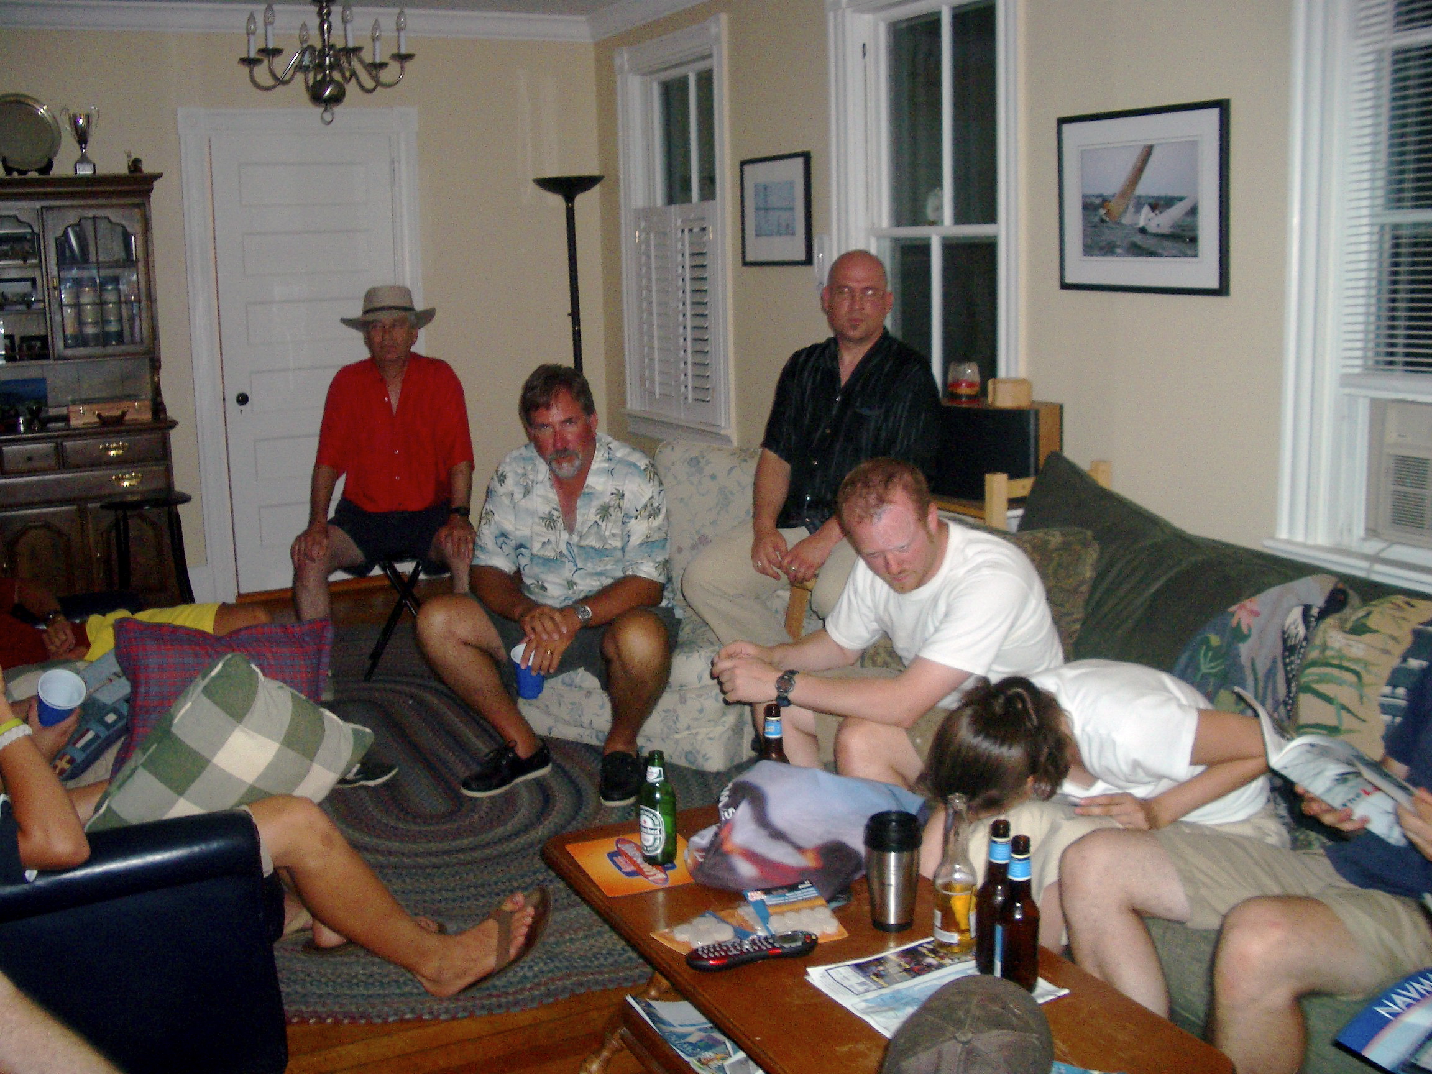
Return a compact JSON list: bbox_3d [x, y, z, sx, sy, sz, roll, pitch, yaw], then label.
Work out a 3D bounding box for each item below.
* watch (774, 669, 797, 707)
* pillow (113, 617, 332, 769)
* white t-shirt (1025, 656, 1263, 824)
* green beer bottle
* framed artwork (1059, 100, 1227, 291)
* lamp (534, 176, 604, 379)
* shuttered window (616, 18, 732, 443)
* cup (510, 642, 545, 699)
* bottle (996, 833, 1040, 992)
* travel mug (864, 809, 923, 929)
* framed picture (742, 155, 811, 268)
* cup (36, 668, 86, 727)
[{"bbox_3d":[0.138,0.298,2.850,0.042,0.070,0.058,-6,-21,1],"label":"watch"},{"bbox_3d":[-1.092,0.367,3.200,0.480,0.440,0.140,-2,-9,-4],"label":"pillow"},{"bbox_3d":[0.778,0.371,2.600,0.450,0.260,0.400,19,0,-31],"label":"white t-shirt"},{"bbox_3d":[-0.098,0.440,2.401,0.064,0.205,0.064,-1,11,0],"label":"green beer bottle"},{"bbox_3d":[1.093,-0.879,3.770,0.025,0.475,0.625,-6,12,-26],"label":"framed artwork"},{"bbox_3d":[-0.636,-0.707,6.574,0.305,1.800,0.305,-7,12,-26],"label":"lamp"},{"bbox_3d":[-0.164,-1.282,6.132,0.110,1.680,1.080,-7,12,-26],"label":"shuttered window"},{"bbox_3d":[-0.480,0.345,3.720,0.095,0.120,0.095,-1,31,1],"label":"cup"},{"bbox_3d":[0.429,0.531,2.040,0.062,0.230,0.062,-1,11,0],"label":"bottle"},{"bbox_3d":[0.274,0.514,2.228,0.085,0.178,0.085,-1,11,0],"label":"travel mug"},{"bbox_3d":[0.225,-1.209,5.341,0.025,0.410,0.540,-7,12,-26],"label":"framed picture"},{"bbox_3d":[-1.212,0.310,2.675,0.090,0.115,0.090,16,41,-14],"label":"cup"}]

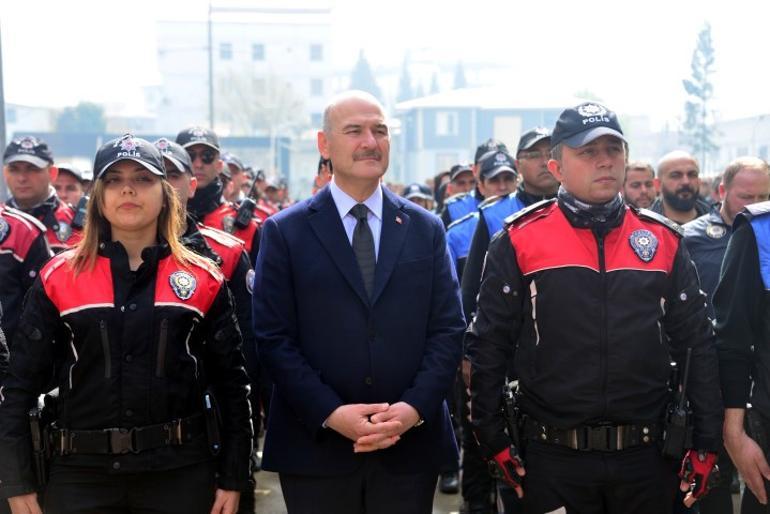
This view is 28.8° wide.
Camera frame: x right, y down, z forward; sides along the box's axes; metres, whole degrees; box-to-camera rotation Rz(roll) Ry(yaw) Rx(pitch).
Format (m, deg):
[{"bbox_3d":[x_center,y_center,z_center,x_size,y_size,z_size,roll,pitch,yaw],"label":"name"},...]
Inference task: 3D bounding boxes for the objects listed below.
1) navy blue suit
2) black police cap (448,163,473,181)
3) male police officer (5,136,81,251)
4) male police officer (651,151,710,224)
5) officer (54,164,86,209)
[{"bbox_3d":[-0.070,0.197,3.950,0.560,0.775,0.330,0,2,-8],"label":"navy blue suit"},{"bbox_3d":[0.526,-0.588,10.300,0.180,0.135,0.260,-1,3,-32],"label":"black police cap"},{"bbox_3d":[-1.326,0.432,5.735,0.560,1.782,0.330,0,2,0],"label":"male police officer"},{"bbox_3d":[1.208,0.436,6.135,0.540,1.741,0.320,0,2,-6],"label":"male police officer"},{"bbox_3d":[-1.601,0.381,7.634,0.550,1.733,0.330,0,2,-4],"label":"officer"}]

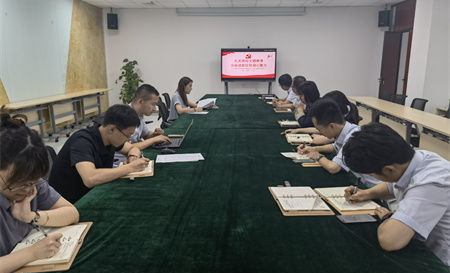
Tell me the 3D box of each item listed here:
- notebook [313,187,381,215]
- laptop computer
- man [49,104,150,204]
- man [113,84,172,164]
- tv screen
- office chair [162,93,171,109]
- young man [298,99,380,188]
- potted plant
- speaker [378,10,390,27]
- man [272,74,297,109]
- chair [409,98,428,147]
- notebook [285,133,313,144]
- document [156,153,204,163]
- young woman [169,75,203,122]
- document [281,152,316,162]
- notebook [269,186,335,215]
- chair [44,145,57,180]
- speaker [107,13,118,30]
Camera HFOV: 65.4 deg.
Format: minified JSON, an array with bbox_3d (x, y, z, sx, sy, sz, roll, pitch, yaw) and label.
[{"bbox_3d":[0.600,0.295,1.675,0.222,0.025,0.340,-1,12,-5],"label":"notebook"},{"bbox_3d":[-0.415,-0.045,2.884,0.320,0.200,0.360,0,12,-1],"label":"laptop computer"},{"bbox_3d":[-0.802,0.368,2.248,0.740,1.150,0.560,2,12,9],"label":"man"},{"bbox_3d":[-0.757,0.179,3.068,0.760,1.230,0.530,0,12,3],"label":"man"},{"bbox_3d":[0.639,-1.863,9.191,1.460,0.870,0.090,1,12,4],"label":"tv screen"},{"bbox_3d":[-0.701,-0.214,5.580,0.580,0.930,0.580,1,12,4],"label":"office chair"},{"bbox_3d":[0.891,0.333,2.393,0.750,1.160,0.550,2,12,9],"label":"young man"},{"bbox_3d":[-2.524,-1.303,9.435,0.650,1.520,0.620,0,12,3],"label":"potted plant"},{"bbox_3d":[4.100,-3.011,8.983,0.260,0.400,0.220,9,15,37],"label":"speaker"},{"bbox_3d":[1.133,-0.459,6.084,0.700,1.220,0.500,0,12,3],"label":"man"},{"bbox_3d":[2.664,-0.106,5.254,0.560,0.880,0.560,1,12,4],"label":"chair"},{"bbox_3d":[0.657,0.008,3.075,0.215,0.020,0.365,0,12,-1],"label":"notebook"},{"bbox_3d":[-0.311,0.147,2.437,0.310,0.006,0.205,-2,12,-11],"label":"document"},{"bbox_3d":[-0.548,-0.187,4.853,0.680,1.210,0.480,0,12,3],"label":"young woman"},{"bbox_3d":[0.514,0.136,2.487,0.220,0.015,0.210,0,12,0],"label":"document"},{"bbox_3d":[0.367,0.305,1.739,0.228,0.022,0.365,-1,12,-2],"label":"notebook"},{"bbox_3d":[-0.861,0.490,2.300,0.600,0.940,0.600,0,12,3],"label":"chair"},{"bbox_3d":[-2.982,-3.062,9.366,0.250,0.390,0.220,-7,14,-28],"label":"speaker"}]

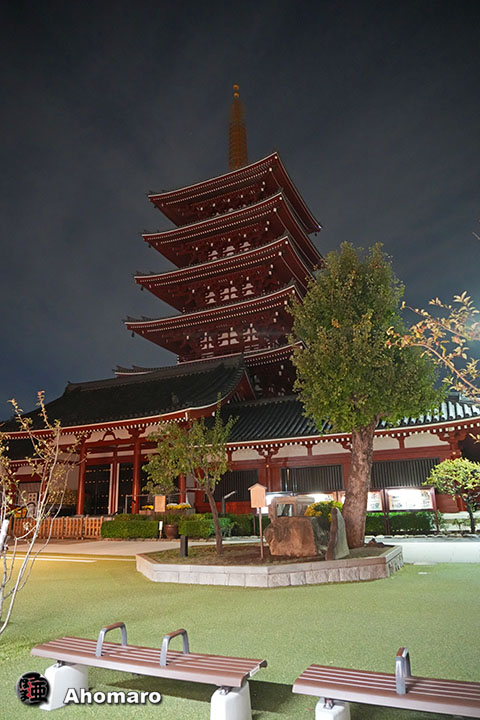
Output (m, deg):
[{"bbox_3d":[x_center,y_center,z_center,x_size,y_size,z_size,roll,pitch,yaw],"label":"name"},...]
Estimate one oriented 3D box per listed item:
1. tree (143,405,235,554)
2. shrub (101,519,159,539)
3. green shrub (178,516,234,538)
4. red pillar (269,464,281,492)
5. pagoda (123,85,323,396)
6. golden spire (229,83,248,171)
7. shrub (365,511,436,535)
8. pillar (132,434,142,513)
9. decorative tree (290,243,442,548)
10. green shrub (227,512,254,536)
[{"bbox_3d":[-1.288,2.897,12.501,2.295,3.716,2.100,-1,-16,0],"label":"tree"},{"bbox_3d":[-5.331,8.237,24.302,2.781,0.847,0.800,-4,-17,8],"label":"shrub"},{"bbox_3d":[-1.649,8.082,24.111,2.564,0.852,0.800,-4,-17,8],"label":"green shrub"},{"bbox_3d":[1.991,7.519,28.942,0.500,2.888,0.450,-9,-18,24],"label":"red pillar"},{"bbox_3d":[0.177,-12.055,57.157,19.000,48.300,19.000,-9,-18,24],"label":"pagoda"},{"bbox_3d":[-0.274,-28.639,62.060,2.200,13.700,2.200,-1,-16,0],"label":"golden spire"},{"bbox_3d":[7.071,7.319,22.497,3.301,0.966,0.800,-4,-17,8],"label":"shrub"},{"bbox_3d":[-6.446,7.144,31.307,0.450,4.954,0.450,-1,-16,0],"label":"pillar"},{"bbox_3d":[3.549,0.685,13.952,4.046,8.537,4.000,-1,-16,0],"label":"decorative tree"},{"bbox_3d":[0.022,8.064,24.521,1.347,1.035,0.900,-4,-17,8],"label":"green shrub"}]

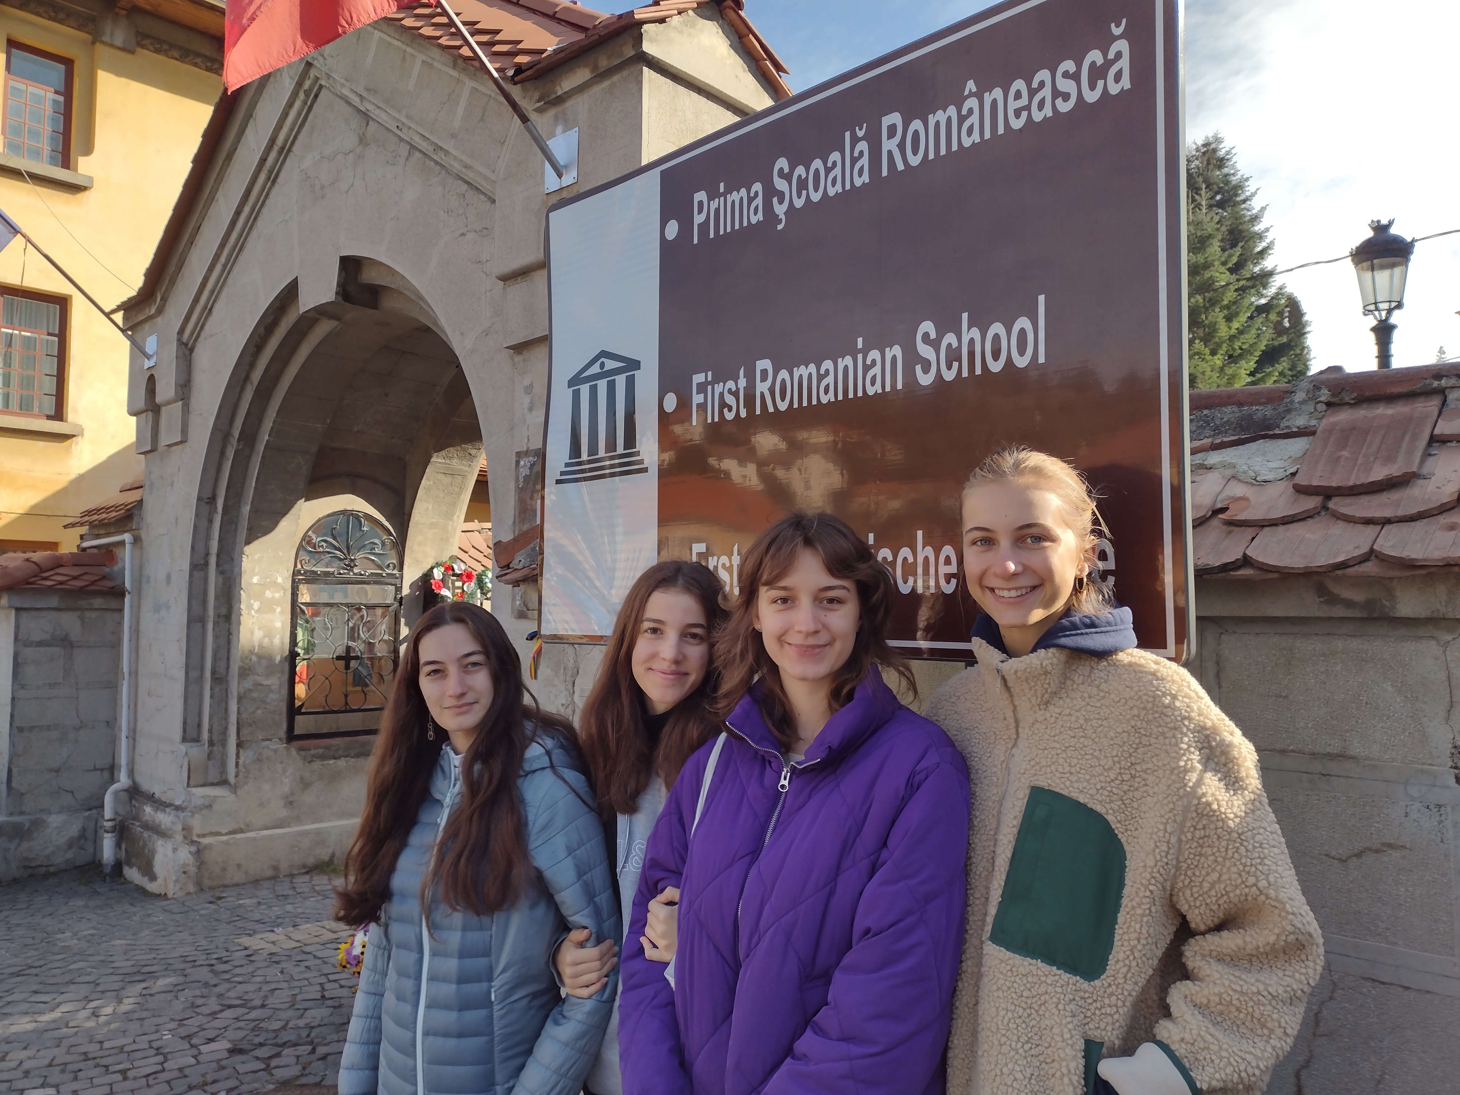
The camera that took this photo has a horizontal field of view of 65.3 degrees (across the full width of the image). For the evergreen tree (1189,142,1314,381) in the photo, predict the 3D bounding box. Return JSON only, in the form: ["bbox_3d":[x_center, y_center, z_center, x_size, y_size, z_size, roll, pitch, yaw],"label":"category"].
[{"bbox_3d":[10.342,-2.955,24.213,5.000,11.889,5.000,0,-3,0],"label":"evergreen tree"}]

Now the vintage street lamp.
[{"bbox_3d":[4.821,-0.193,8.327,0.470,4.473,0.470,0,-3,0],"label":"vintage street lamp"}]

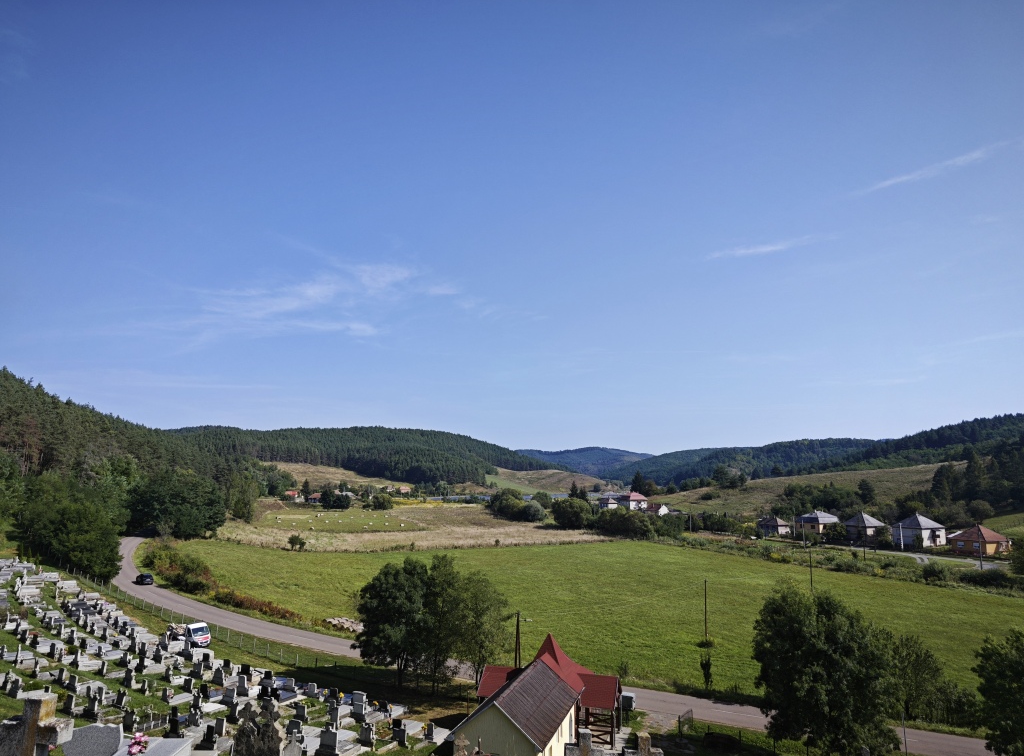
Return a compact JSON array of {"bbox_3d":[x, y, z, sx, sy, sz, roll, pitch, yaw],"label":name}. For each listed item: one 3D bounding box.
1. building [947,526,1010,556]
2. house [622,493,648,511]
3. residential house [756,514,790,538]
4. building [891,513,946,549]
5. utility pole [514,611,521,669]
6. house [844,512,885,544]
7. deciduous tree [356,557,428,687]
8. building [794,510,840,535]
[{"bbox_3d":[123.450,42.531,180.117,9.348,7.088,9.259,3,-8,-23],"label":"building"},{"bbox_3d":[58.792,60.008,328.408,9.823,9.366,8.841,3,-8,-23],"label":"house"},{"bbox_3d":[94.028,52.759,243.478,6.549,6.637,9.703,3,-8,-23],"label":"residential house"},{"bbox_3d":[116.785,43.498,195.877,9.684,9.222,9.393,3,-8,-23],"label":"building"},{"bbox_3d":[0.491,24.091,59.150,0.550,7.490,0.300,0,-8,0],"label":"utility pole"},{"bbox_3d":[108.988,46.361,211.264,7.847,8.726,7.847,3,-8,-23],"label":"house"},{"bbox_3d":[-10.885,22.200,62.239,7.000,11.450,7.000,0,-8,0],"label":"deciduous tree"},{"bbox_3d":[102.221,49.024,228.124,9.045,8.717,10.176,3,-8,-23],"label":"building"}]

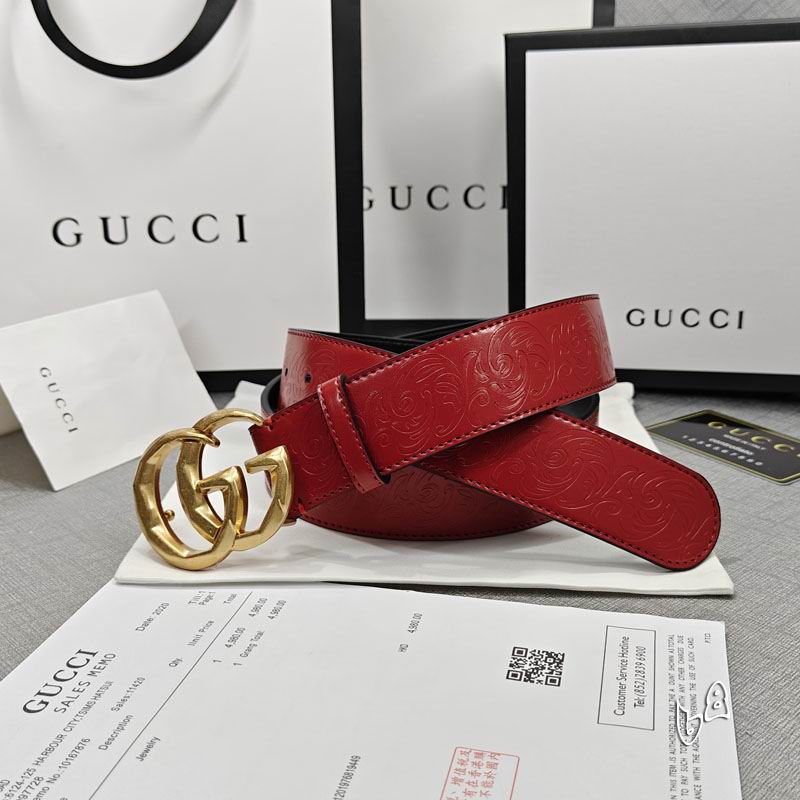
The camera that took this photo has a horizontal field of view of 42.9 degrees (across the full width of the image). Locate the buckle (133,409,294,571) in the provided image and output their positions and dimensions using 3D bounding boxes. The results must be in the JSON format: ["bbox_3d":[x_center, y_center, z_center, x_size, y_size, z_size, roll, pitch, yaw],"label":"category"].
[{"bbox_3d":[-0.072,0.035,0.392,0.070,0.056,0.015,-22,-3,22],"label":"buckle"}]

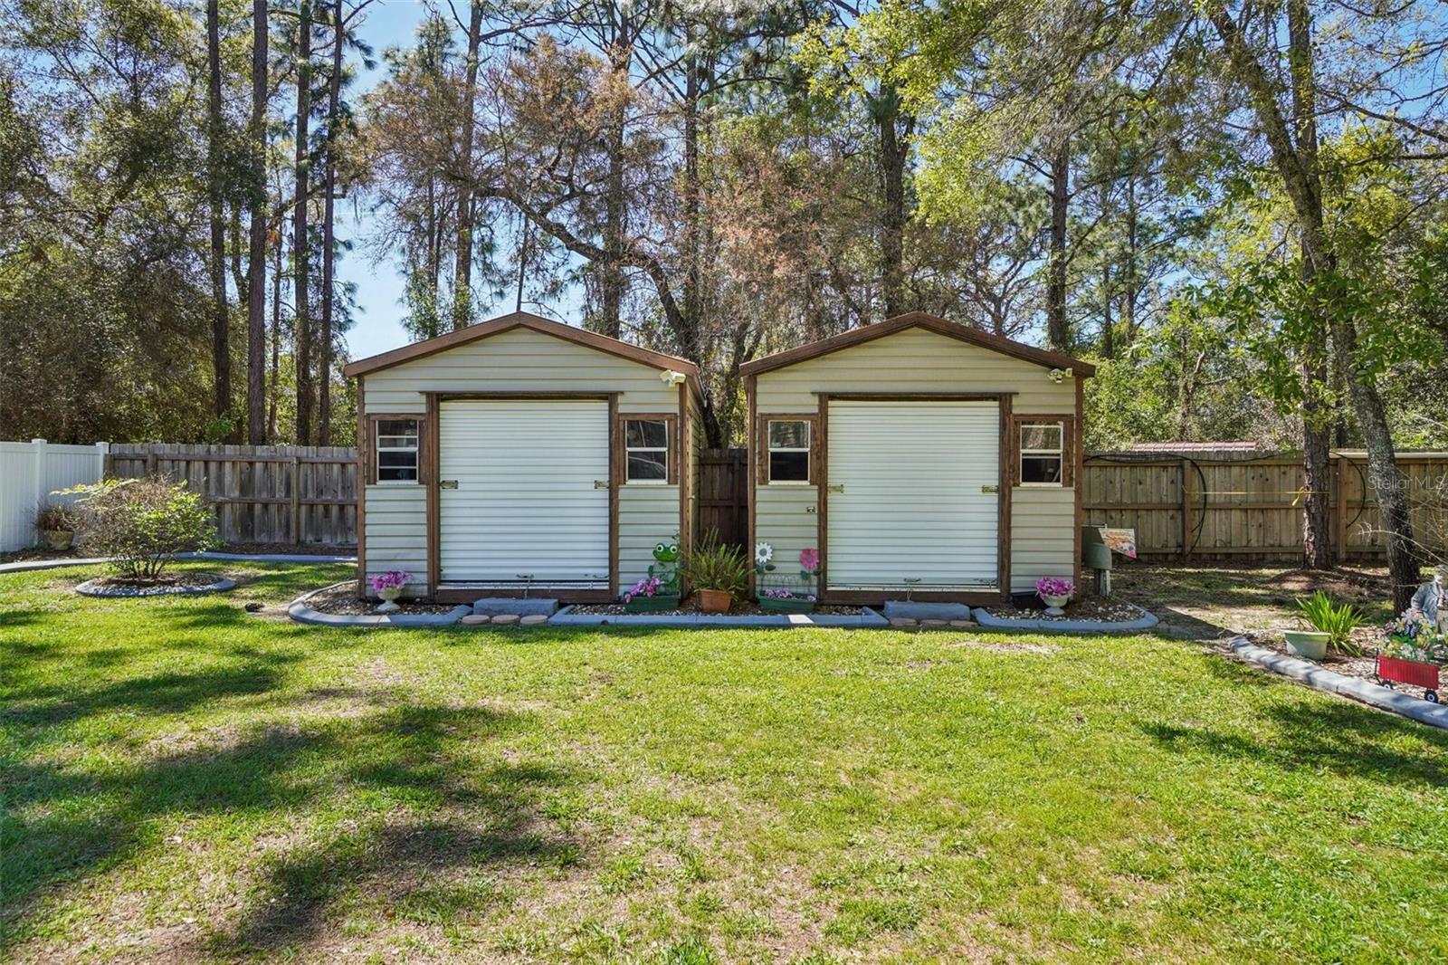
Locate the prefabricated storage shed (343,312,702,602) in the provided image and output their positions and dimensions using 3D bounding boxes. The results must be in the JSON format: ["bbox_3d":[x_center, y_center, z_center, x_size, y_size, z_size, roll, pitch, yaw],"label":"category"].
[{"bbox_3d":[-2.155,-0.305,11.840,3.780,3.140,4.730,0,1,0],"label":"prefabricated storage shed"}]

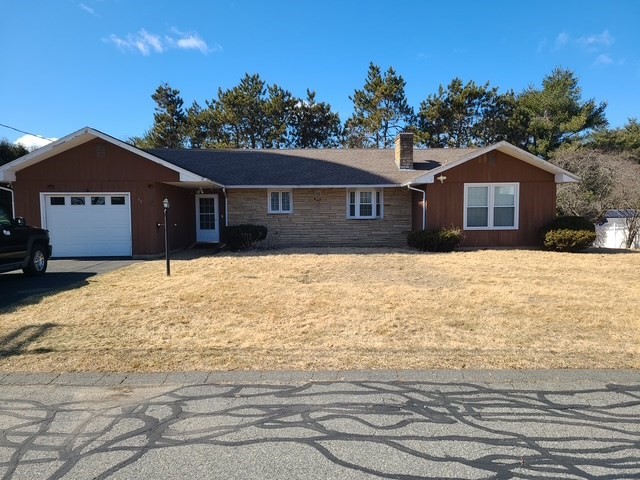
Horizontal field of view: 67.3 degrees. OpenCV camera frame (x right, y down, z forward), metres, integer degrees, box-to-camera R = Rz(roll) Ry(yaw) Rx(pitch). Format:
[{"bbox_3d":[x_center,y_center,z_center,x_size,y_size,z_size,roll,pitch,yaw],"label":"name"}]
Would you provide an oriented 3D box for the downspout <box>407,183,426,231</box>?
[{"bbox_3d":[3.717,-0.977,18.472,0.751,2.260,0.200,-1,4,-1],"label":"downspout"}]

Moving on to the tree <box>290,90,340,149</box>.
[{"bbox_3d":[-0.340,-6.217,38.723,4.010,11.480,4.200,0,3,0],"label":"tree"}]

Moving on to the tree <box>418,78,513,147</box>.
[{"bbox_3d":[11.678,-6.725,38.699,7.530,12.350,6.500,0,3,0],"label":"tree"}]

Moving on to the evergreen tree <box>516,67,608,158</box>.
[{"bbox_3d":[18.451,-6.808,36.694,6.990,12.650,7.000,0,3,0],"label":"evergreen tree"}]

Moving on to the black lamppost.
[{"bbox_3d":[-3.652,-0.059,11.475,0.200,1.857,0.200,-1,4,-1],"label":"black lamppost"}]

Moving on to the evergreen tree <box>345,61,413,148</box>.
[{"bbox_3d":[4.918,-7.776,39.654,5.753,13.449,5.400,-1,4,-1],"label":"evergreen tree"}]

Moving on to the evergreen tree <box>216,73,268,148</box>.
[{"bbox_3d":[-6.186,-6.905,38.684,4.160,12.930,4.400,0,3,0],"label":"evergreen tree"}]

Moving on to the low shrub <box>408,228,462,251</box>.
[{"bbox_3d":[4.106,-0.008,17.234,2.014,0.773,1.400,-1,4,-1],"label":"low shrub"}]

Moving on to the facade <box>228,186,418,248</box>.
[{"bbox_3d":[-0.006,-1.047,20.927,8.068,2.465,0.300,-1,4,-1],"label":"facade"}]

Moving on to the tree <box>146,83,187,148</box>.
[{"bbox_3d":[-12.200,-6.659,38.513,3.334,11.702,3.500,-1,4,-1],"label":"tree"}]

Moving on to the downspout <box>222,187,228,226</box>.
[{"bbox_3d":[-4.036,-1.054,20.527,0.160,2.449,0.350,-1,4,-1],"label":"downspout"}]

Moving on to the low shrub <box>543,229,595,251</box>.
[{"bbox_3d":[8.247,0.006,16.026,1.710,0.790,1.400,0,3,0],"label":"low shrub"}]

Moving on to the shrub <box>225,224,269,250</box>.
[{"bbox_3d":[-2.817,-0.106,18.620,1.690,1.000,1.400,0,3,0],"label":"shrub"}]

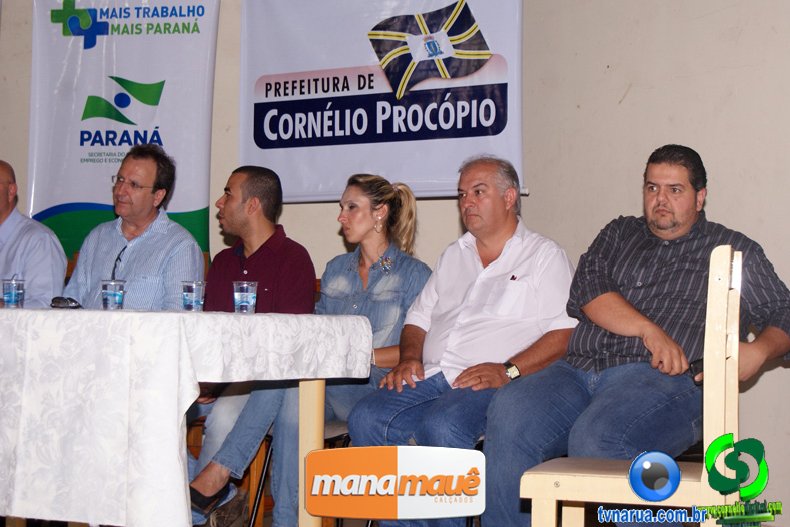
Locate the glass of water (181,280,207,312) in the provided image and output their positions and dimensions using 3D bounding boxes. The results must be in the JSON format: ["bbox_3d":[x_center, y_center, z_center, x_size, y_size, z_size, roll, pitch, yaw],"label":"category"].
[{"bbox_3d":[-0.590,0.099,4.850,0.070,0.090,0.070,0,0,0],"label":"glass of water"}]

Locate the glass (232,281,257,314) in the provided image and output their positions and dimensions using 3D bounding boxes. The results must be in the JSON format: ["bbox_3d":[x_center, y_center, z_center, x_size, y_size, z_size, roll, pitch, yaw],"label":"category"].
[{"bbox_3d":[-0.425,0.098,4.670,0.070,0.090,0.070,0,0,0],"label":"glass"}]

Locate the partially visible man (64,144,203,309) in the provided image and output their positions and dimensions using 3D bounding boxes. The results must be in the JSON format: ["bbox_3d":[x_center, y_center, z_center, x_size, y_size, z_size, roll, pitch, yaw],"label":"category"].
[{"bbox_3d":[-0.920,0.255,5.180,0.540,1.290,0.780,0,0,28],"label":"partially visible man"}]

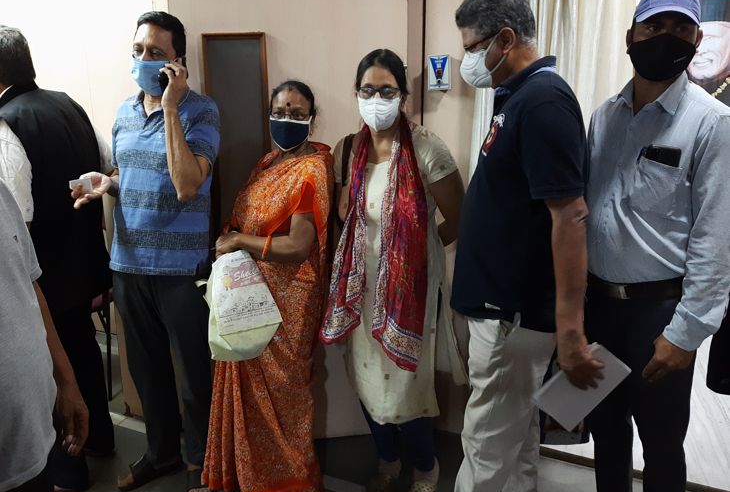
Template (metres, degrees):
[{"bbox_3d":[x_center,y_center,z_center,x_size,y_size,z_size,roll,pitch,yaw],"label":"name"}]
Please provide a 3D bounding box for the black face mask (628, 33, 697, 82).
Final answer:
[{"bbox_3d":[0.735,-0.465,1.250,0.160,0.125,0.110,8,13,27],"label":"black face mask"}]

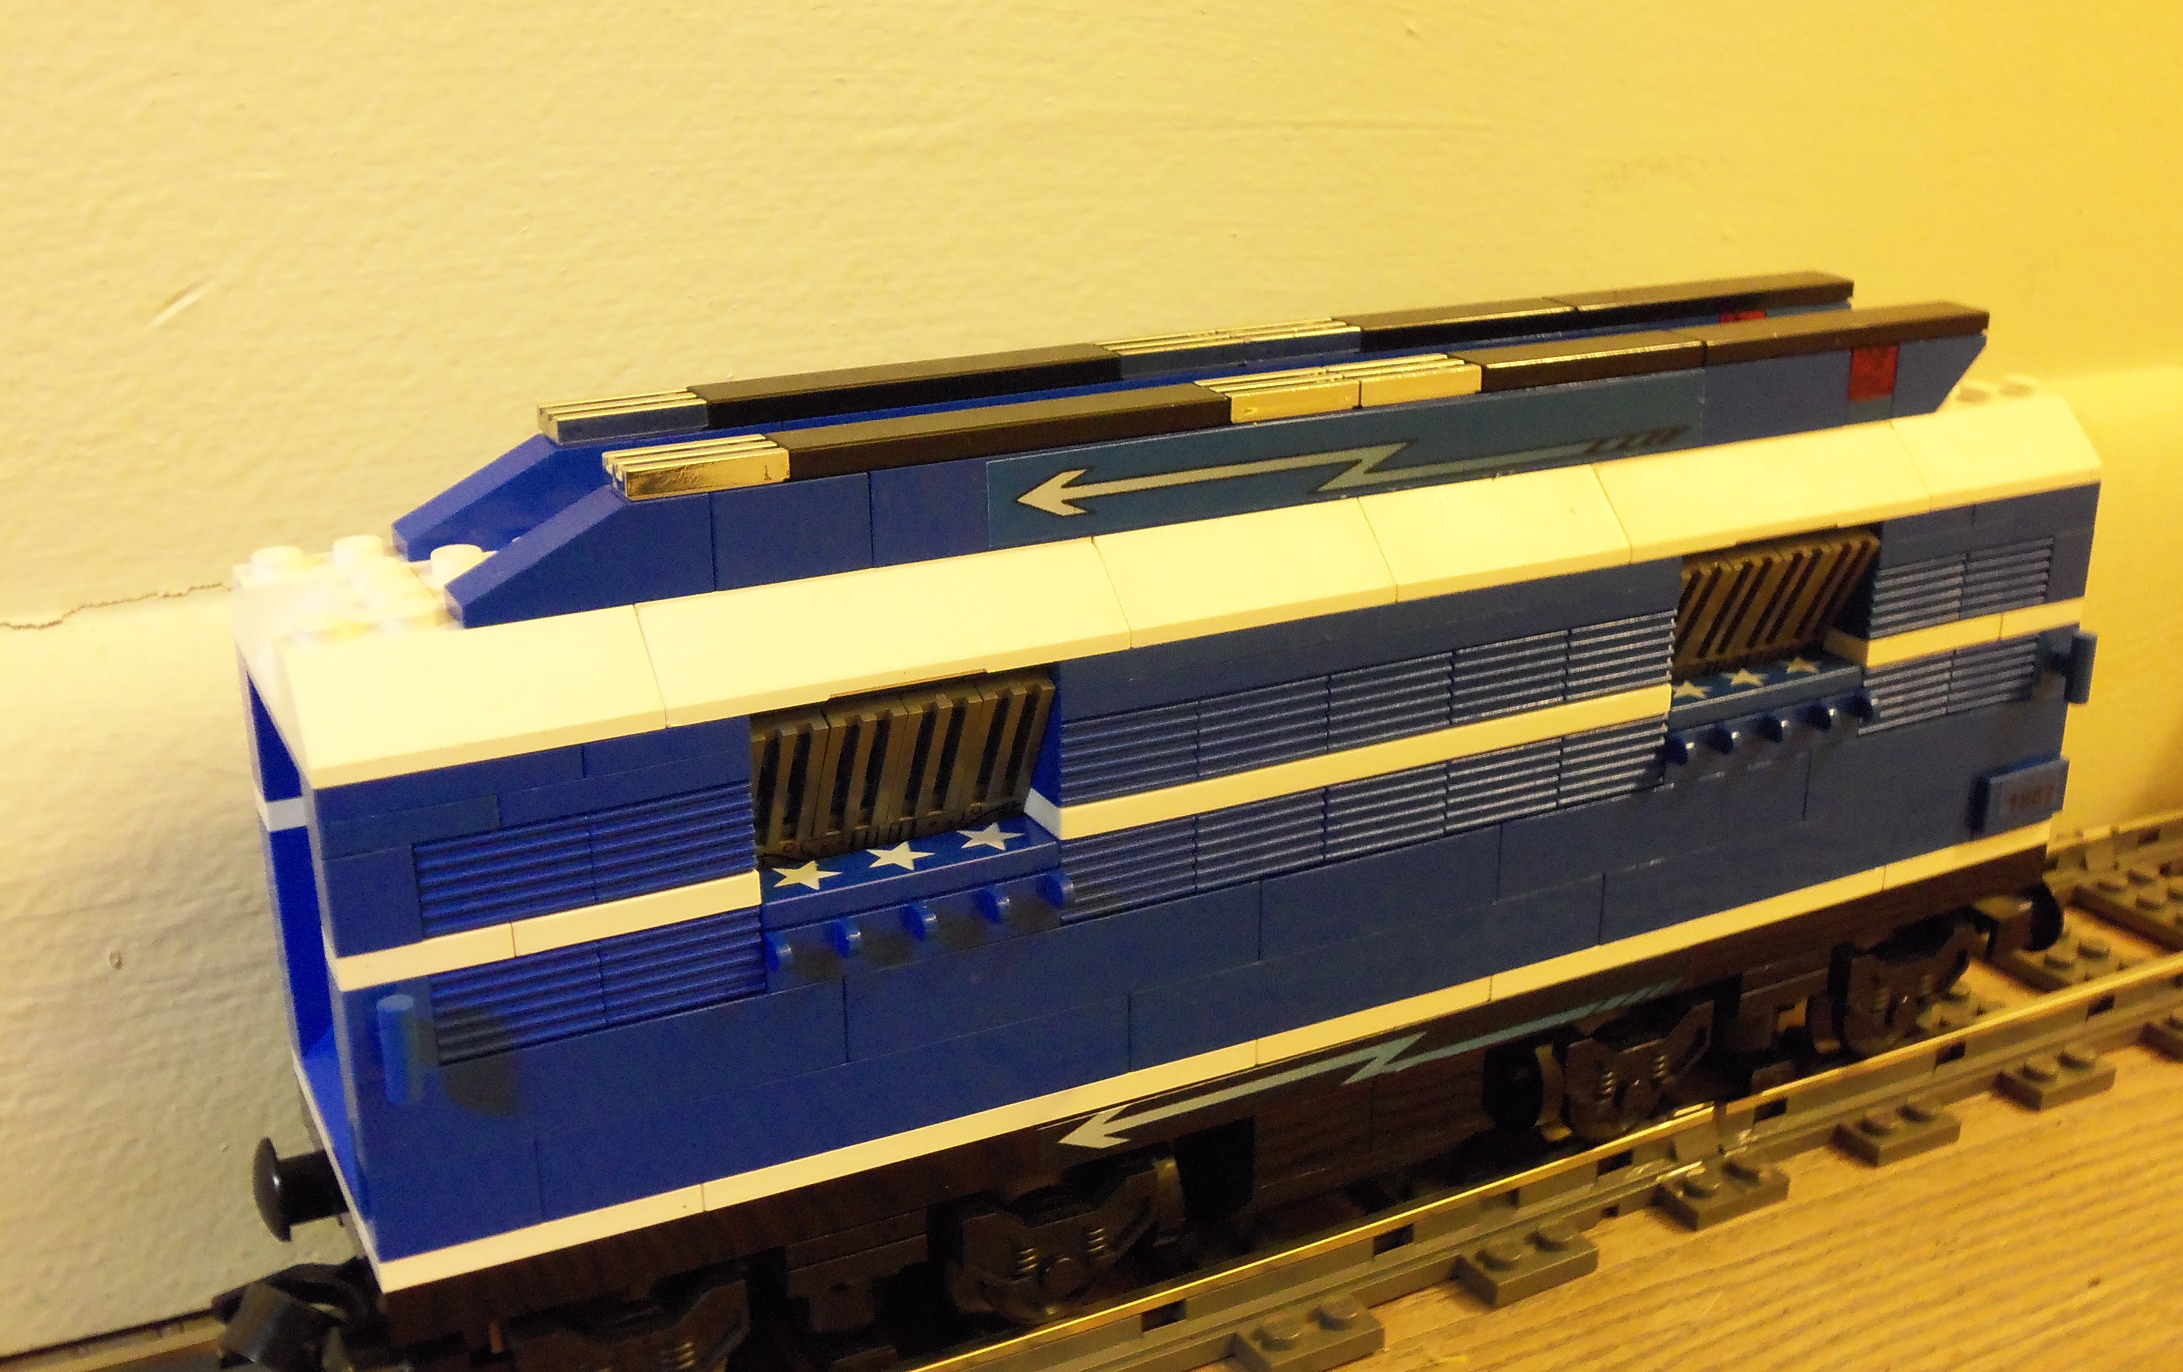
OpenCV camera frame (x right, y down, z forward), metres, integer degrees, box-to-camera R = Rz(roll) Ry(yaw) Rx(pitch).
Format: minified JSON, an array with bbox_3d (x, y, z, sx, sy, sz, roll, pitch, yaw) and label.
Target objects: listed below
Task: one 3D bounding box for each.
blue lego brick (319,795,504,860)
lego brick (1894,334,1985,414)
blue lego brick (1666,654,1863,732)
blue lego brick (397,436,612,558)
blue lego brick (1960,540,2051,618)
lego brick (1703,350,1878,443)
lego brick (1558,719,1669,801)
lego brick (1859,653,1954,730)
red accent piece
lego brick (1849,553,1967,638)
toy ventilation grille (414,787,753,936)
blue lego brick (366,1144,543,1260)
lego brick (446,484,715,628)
[{"bbox_3d":[-0.061,0.011,0.206,0.016,0.003,0.008,-10,22,-26],"label":"blue lego brick"},{"bbox_3d":[0.102,-0.039,0.290,0.016,0.010,0.008,-10,22,-26],"label":"lego brick"},{"bbox_3d":[0.080,0.001,0.283,0.032,0.003,0.008,-10,22,-26],"label":"blue lego brick"},{"bbox_3d":[-0.058,-0.020,0.236,0.024,0.010,0.008,-10,22,-26],"label":"blue lego brick"},{"bbox_3d":[0.113,-0.014,0.295,0.016,0.010,0.008,-10,22,-26],"label":"blue lego brick"},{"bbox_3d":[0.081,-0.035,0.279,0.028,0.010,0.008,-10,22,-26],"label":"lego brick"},{"bbox_3d":[0.058,0.007,0.273,0.016,0.010,0.008,-10,22,-26],"label":"lego brick"},{"bbox_3d":[0.100,0.000,0.292,0.016,0.010,0.008,-10,22,-26],"label":"lego brick"},{"bbox_3d":[0.093,-0.039,0.285,0.008,0.006,0.008,-10,22,-26],"label":"red accent piece"},{"bbox_3d":[0.099,-0.012,0.288,0.016,0.010,0.008,-10,22,-26],"label":"lego brick"},{"bbox_3d":[-0.047,0.015,0.216,0.032,0.010,0.008,-10,22,-26],"label":"toy ventilation grille"},{"bbox_3d":[-0.061,0.047,0.221,0.016,0.010,0.008,-10,22,-26],"label":"blue lego brick"},{"bbox_3d":[-0.047,-0.012,0.215,0.024,0.010,0.008,-10,22,-26],"label":"lego brick"}]

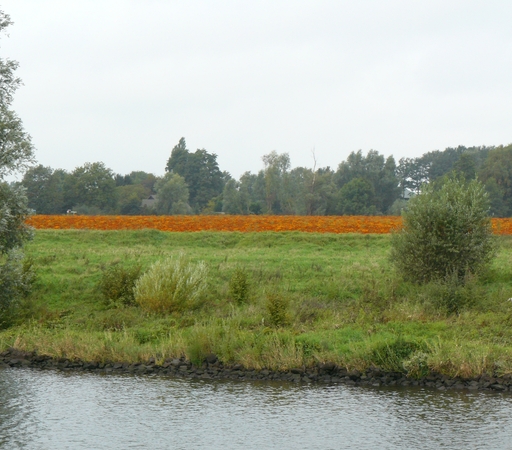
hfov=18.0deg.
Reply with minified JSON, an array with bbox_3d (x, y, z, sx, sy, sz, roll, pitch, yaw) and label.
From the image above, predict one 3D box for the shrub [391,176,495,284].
[{"bbox_3d":[6.940,0.240,60.000,3.800,4.050,3.600,0,0,0],"label":"shrub"}]

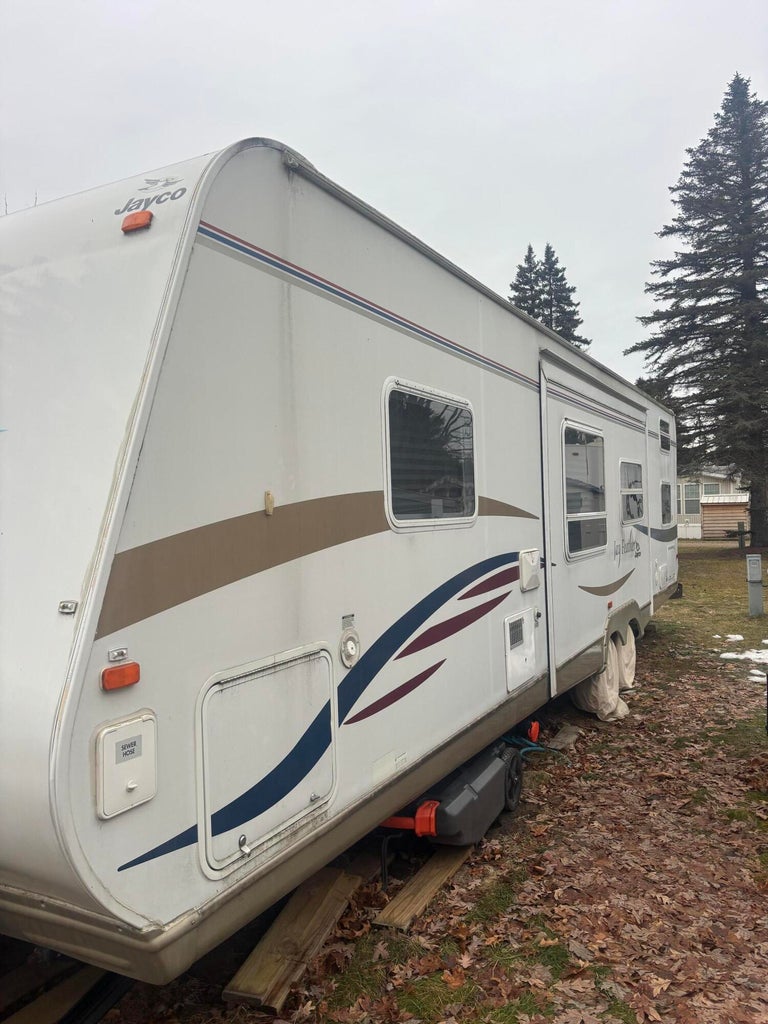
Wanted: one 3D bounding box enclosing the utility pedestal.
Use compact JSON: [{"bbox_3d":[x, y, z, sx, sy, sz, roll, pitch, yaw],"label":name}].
[{"bbox_3d":[5.717,1.127,11.865,0.220,0.930,0.200,-2,0,18],"label":"utility pedestal"}]

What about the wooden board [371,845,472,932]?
[{"bbox_3d":[0.220,1.657,3.482,0.137,0.036,0.950,-2,-1,25],"label":"wooden board"}]

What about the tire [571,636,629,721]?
[{"bbox_3d":[1.775,1.305,6.335,0.250,0.670,0.680,-2,-1,29],"label":"tire"}]

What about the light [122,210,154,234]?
[{"bbox_3d":[-0.654,-0.769,2.037,0.098,0.049,0.024,-2,-24,29],"label":"light"}]

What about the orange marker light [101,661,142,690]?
[{"bbox_3d":[-0.578,0.363,1.694,0.023,0.050,0.097,-2,-1,29],"label":"orange marker light"}]

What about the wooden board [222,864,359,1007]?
[{"bbox_3d":[-0.318,1.638,3.005,0.205,0.068,0.955,-2,0,14],"label":"wooden board"}]

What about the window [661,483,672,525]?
[{"bbox_3d":[3.187,-0.094,8.648,0.040,0.480,0.740,-2,-1,29],"label":"window"}]

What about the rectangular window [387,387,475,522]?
[{"bbox_3d":[0.225,-0.221,3.217,0.040,0.520,0.865,-2,-1,29],"label":"rectangular window"}]

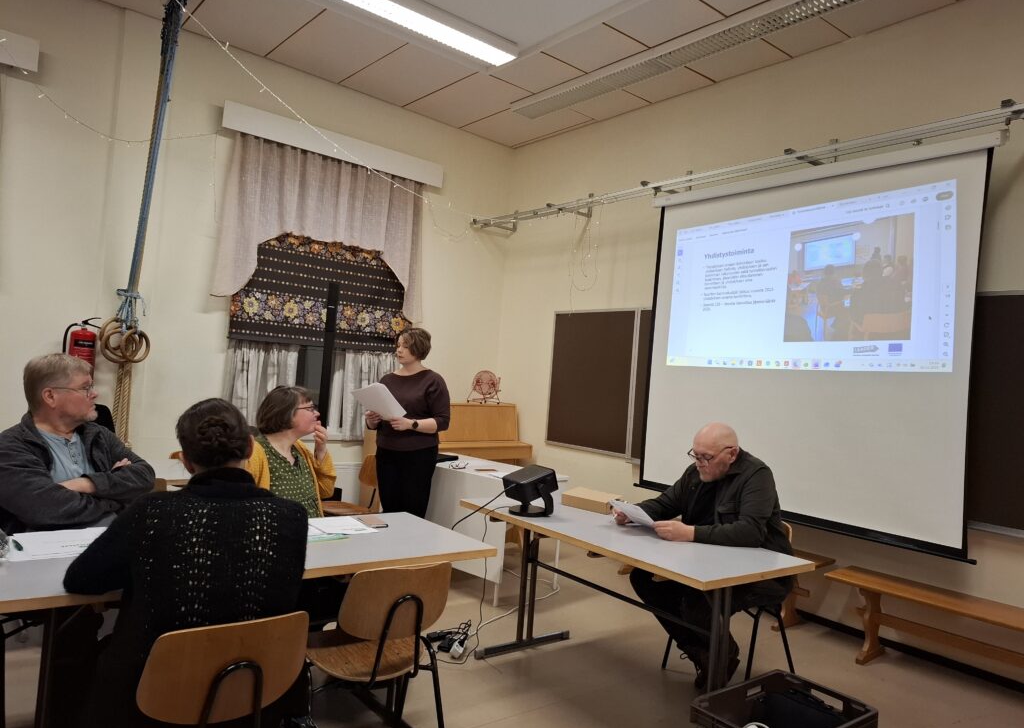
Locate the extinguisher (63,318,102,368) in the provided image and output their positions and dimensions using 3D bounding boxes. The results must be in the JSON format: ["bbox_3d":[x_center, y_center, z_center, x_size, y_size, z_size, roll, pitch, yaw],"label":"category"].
[{"bbox_3d":[-2.977,-0.053,4.711,0.220,0.520,0.170,5,-1,-39],"label":"extinguisher"}]

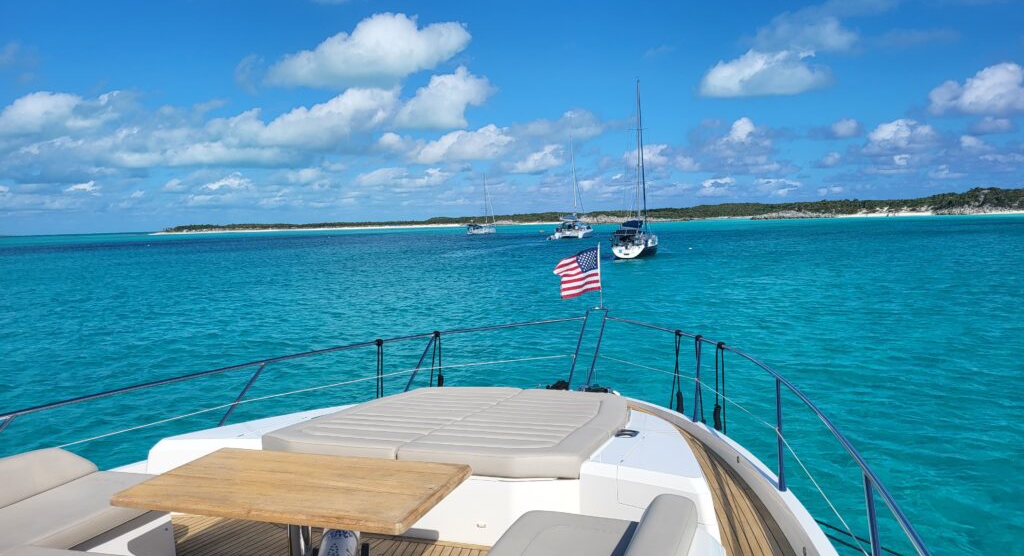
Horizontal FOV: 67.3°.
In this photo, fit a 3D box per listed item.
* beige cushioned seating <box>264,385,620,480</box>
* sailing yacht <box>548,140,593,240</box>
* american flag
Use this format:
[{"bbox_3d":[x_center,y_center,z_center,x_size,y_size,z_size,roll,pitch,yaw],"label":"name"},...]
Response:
[{"bbox_3d":[-0.225,0.965,5.101,1.820,0.135,2.200,0,0,18],"label":"beige cushioned seating"},{"bbox_3d":[15.266,-21.040,185.609,7.300,23.600,13.500,0,4,18],"label":"sailing yacht"},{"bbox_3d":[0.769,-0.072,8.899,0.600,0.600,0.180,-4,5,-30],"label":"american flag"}]

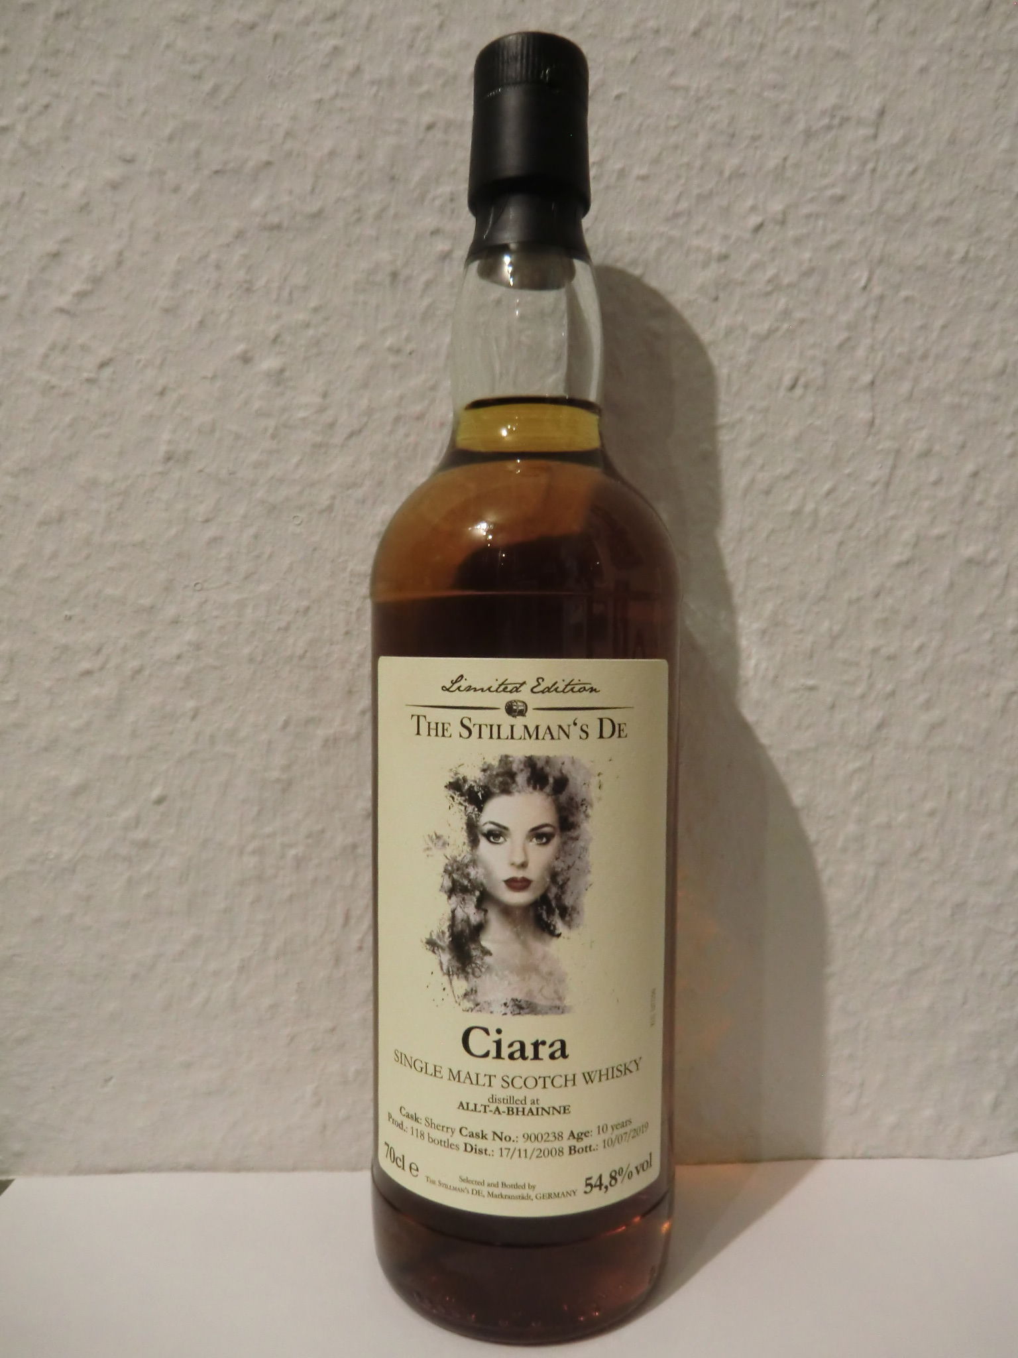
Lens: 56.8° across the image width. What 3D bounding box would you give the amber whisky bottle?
[{"bbox_3d":[0.003,-0.004,0.240,0.076,0.301,0.076,1,1,3],"label":"amber whisky bottle"}]

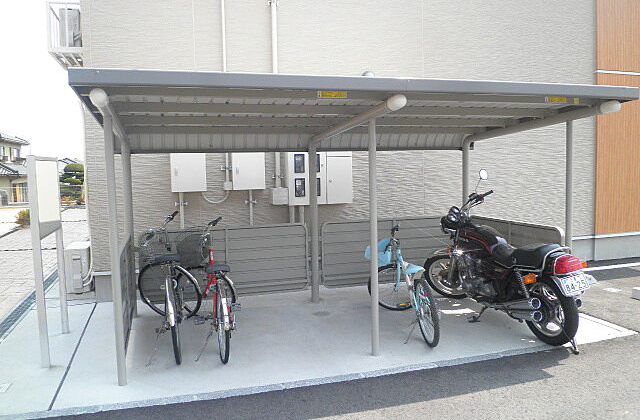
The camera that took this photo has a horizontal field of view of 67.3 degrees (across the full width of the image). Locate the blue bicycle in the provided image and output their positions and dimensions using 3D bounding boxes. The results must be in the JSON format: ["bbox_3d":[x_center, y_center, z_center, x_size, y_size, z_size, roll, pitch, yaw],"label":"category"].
[{"bbox_3d":[0.884,0.707,4.788,0.540,0.970,1.560,-2,4,-6],"label":"blue bicycle"}]

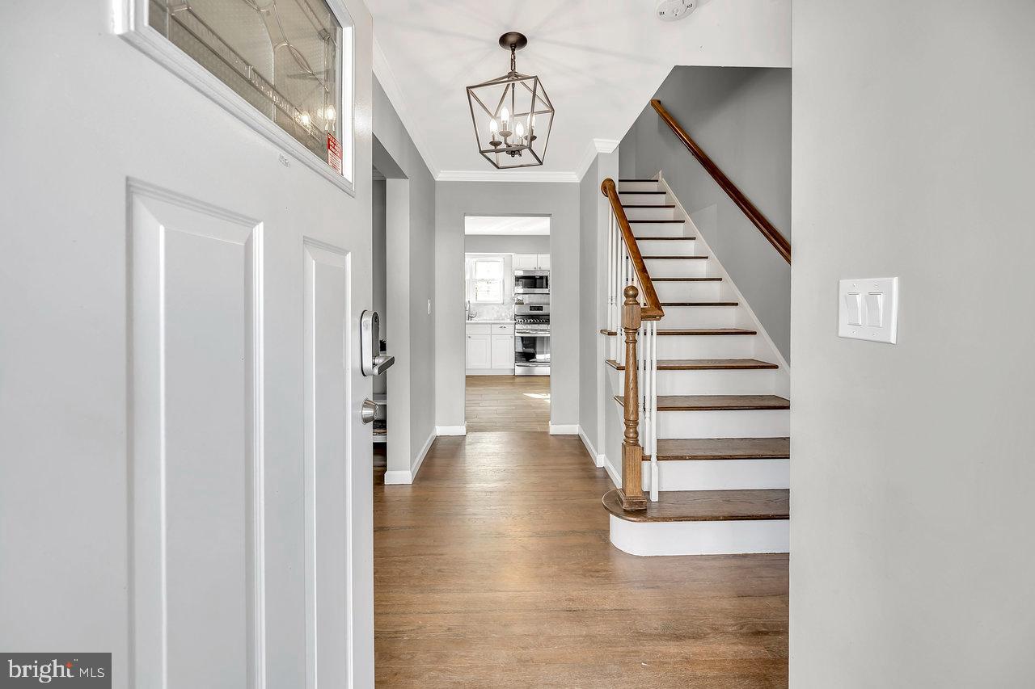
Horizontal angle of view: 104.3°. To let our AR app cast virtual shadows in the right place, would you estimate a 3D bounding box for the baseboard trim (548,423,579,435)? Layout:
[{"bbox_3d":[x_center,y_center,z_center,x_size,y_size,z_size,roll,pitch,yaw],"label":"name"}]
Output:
[{"bbox_3d":[0.437,0.800,3.775,0.285,0.095,0.020,0,3,-2],"label":"baseboard trim"}]

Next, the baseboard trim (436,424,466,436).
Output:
[{"bbox_3d":[-0.617,0.804,3.740,0.285,0.097,0.020,0,3,-2],"label":"baseboard trim"}]

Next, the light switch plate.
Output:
[{"bbox_3d":[0.641,-0.065,0.742,0.010,0.116,0.117,0,3,-2],"label":"light switch plate"}]

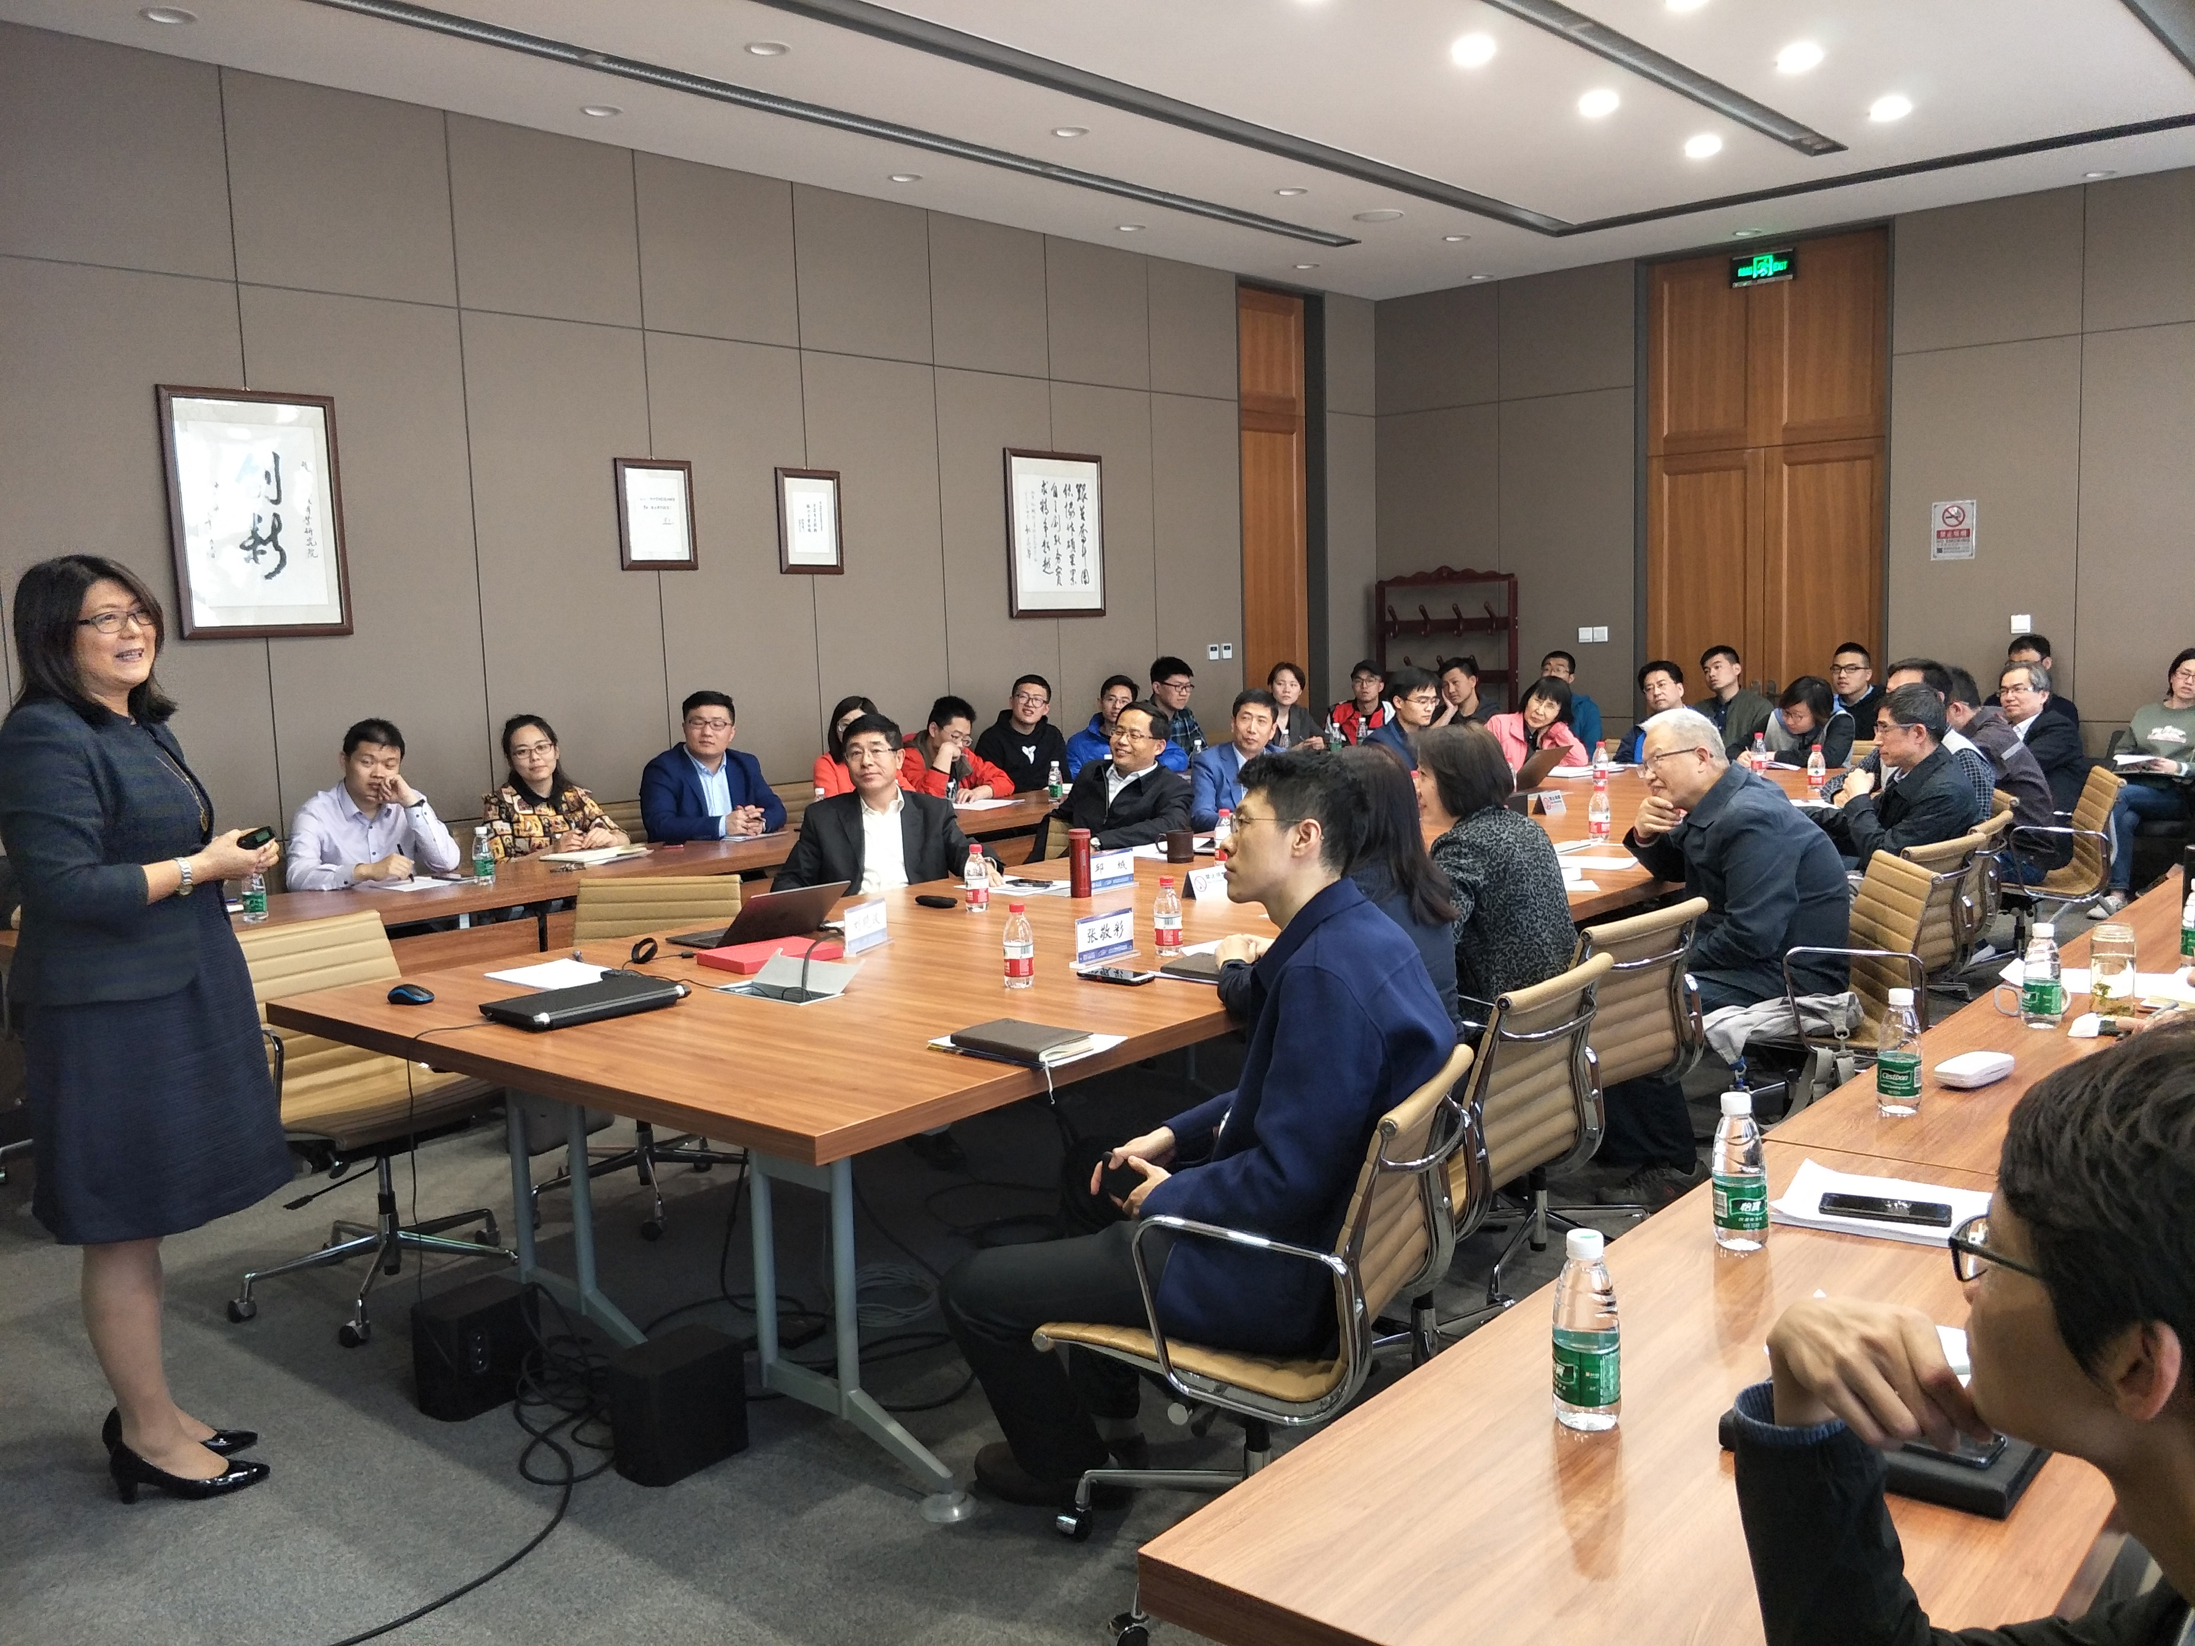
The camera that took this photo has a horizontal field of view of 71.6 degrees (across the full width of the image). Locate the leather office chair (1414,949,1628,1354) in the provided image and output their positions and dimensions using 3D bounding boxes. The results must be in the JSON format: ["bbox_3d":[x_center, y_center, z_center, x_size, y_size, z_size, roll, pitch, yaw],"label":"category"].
[{"bbox_3d":[0.612,0.676,2.854,0.620,0.870,0.580,3,8,38],"label":"leather office chair"}]

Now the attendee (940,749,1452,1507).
[{"bbox_3d":[0.148,0.538,2.423,0.820,1.300,0.520,3,9,32],"label":"attendee"}]

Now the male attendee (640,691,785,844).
[{"bbox_3d":[-1.375,0.188,5.513,0.540,1.310,0.750,-6,8,-30],"label":"male attendee"}]

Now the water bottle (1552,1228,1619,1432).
[{"bbox_3d":[0.457,0.468,1.417,0.062,0.182,0.062,5,10,45],"label":"water bottle"}]

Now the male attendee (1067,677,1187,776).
[{"bbox_3d":[0.128,-0.071,7.374,0.560,1.260,0.780,-5,7,-30],"label":"male attendee"}]

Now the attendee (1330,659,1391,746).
[{"bbox_3d":[1.570,-0.359,8.995,0.520,1.220,0.780,-1,6,6],"label":"attendee"}]

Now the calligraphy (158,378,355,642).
[{"bbox_3d":[-2.739,-1.004,4.950,0.030,0.780,0.510,5,10,45],"label":"calligraphy"}]

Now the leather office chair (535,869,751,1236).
[{"bbox_3d":[-1.243,0.609,4.117,0.600,0.860,0.600,-1,6,5],"label":"leather office chair"}]

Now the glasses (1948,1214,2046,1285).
[{"bbox_3d":[0.619,0.263,0.923,0.140,0.045,0.145,-8,11,-41],"label":"glasses"}]

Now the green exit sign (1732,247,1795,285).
[{"bbox_3d":[3.659,-3.055,8.369,0.335,0.148,0.040,3,8,36],"label":"green exit sign"}]

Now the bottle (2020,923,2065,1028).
[{"bbox_3d":[1.654,0.263,2.656,0.063,0.173,0.063,4,8,41],"label":"bottle"}]

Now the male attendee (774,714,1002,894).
[{"bbox_3d":[-0.656,0.305,4.720,0.640,1.270,0.800,-5,7,-25],"label":"male attendee"}]

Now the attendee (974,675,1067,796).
[{"bbox_3d":[-0.245,-0.033,6.921,0.520,1.270,0.750,-4,7,-22],"label":"attendee"}]

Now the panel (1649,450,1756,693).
[{"bbox_3d":[3.533,-0.981,8.895,0.610,2.330,0.050,3,8,37],"label":"panel"}]

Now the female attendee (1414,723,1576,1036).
[{"bbox_3d":[0.791,0.416,3.332,0.720,1.250,0.500,3,8,35],"label":"female attendee"}]

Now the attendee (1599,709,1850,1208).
[{"bbox_3d":[1.602,0.311,3.881,0.720,1.220,0.520,2,7,30],"label":"attendee"}]

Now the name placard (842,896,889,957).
[{"bbox_3d":[-0.555,0.251,3.680,0.060,0.106,0.190,1,8,25],"label":"name placard"}]

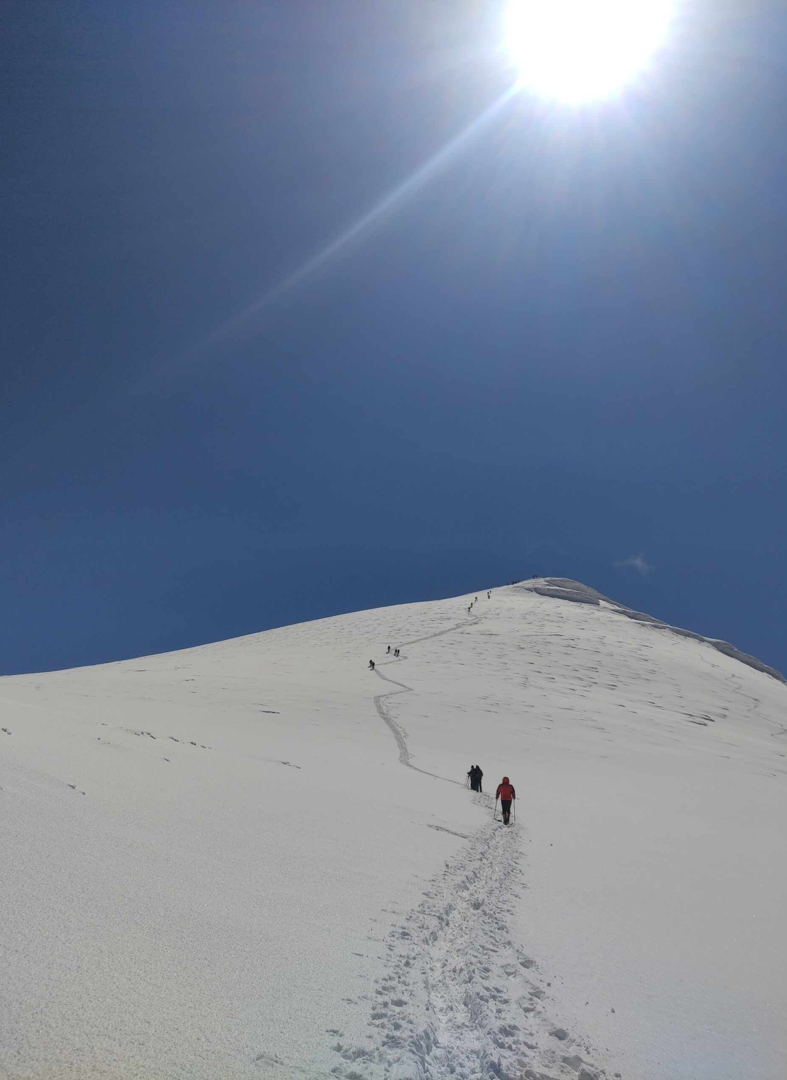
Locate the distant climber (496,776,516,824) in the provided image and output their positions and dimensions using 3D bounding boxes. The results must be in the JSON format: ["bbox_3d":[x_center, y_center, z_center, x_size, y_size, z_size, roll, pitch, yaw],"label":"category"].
[{"bbox_3d":[4.277,9.931,29.700,0.760,1.760,0.520,-2,-18,4],"label":"distant climber"}]

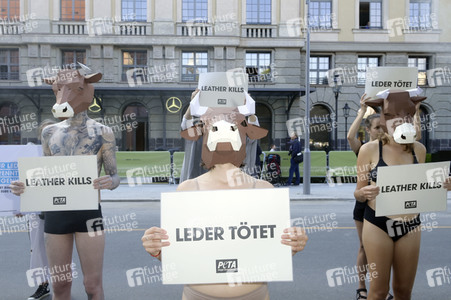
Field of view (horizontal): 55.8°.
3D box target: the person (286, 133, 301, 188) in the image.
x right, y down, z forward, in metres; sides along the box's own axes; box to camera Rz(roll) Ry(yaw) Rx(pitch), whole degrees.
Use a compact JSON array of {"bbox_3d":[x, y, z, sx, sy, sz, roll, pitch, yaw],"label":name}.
[{"bbox_3d":[2.220,0.300,13.900,0.460,1.750,0.520,0,0,-6],"label":"person"}]

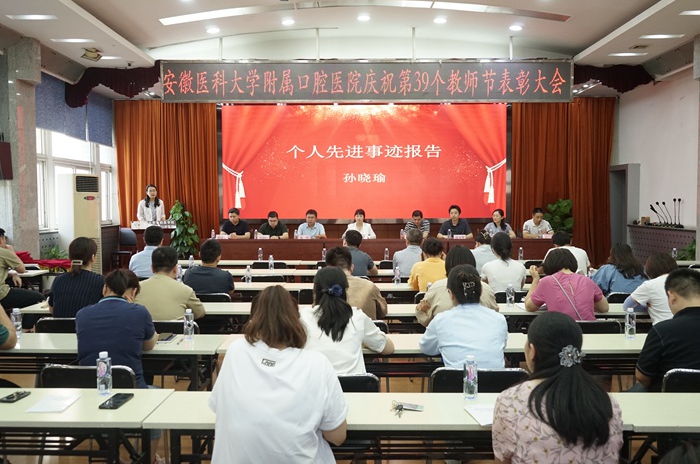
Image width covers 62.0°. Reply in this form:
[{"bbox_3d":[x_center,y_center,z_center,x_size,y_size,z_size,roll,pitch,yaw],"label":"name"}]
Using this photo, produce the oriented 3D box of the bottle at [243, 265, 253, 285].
[{"bbox_3d":[-1.030,0.441,5.924,0.061,0.182,0.061,0,3,0],"label":"bottle"}]

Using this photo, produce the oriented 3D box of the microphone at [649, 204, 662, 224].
[{"bbox_3d":[5.153,-0.282,9.828,0.240,0.362,0.120,0,3,0],"label":"microphone"}]

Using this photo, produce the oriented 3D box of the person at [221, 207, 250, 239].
[{"bbox_3d":[-1.963,0.218,9.997,0.500,1.240,0.720,0,3,1],"label":"person"}]

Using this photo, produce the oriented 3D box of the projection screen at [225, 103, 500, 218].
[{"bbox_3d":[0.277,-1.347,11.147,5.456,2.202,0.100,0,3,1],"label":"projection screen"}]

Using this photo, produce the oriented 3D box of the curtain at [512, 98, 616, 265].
[{"bbox_3d":[4.146,-0.949,11.329,2.083,3.293,0.200,0,3,0],"label":"curtain"}]

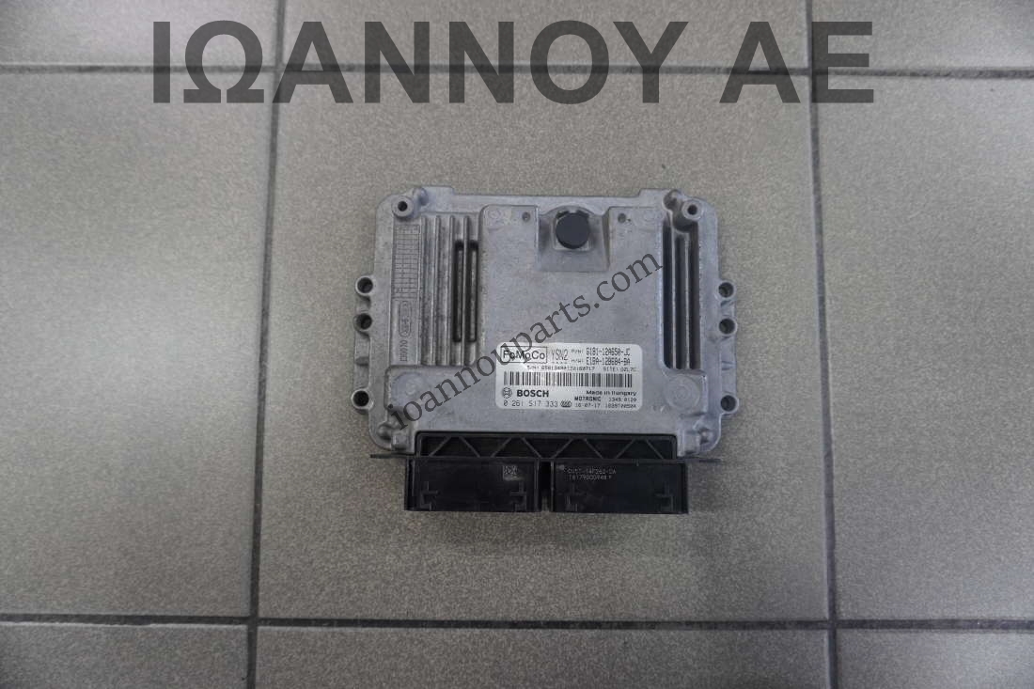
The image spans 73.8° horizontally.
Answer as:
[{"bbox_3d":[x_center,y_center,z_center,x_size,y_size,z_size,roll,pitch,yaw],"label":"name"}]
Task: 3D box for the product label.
[{"bbox_3d":[0.026,0.016,0.343,0.073,0.001,0.033,1,85,0],"label":"product label"}]

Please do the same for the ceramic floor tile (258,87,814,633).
[{"bbox_3d":[0.015,-0.004,0.382,0.300,0.009,0.300,0,85,0],"label":"ceramic floor tile"}]

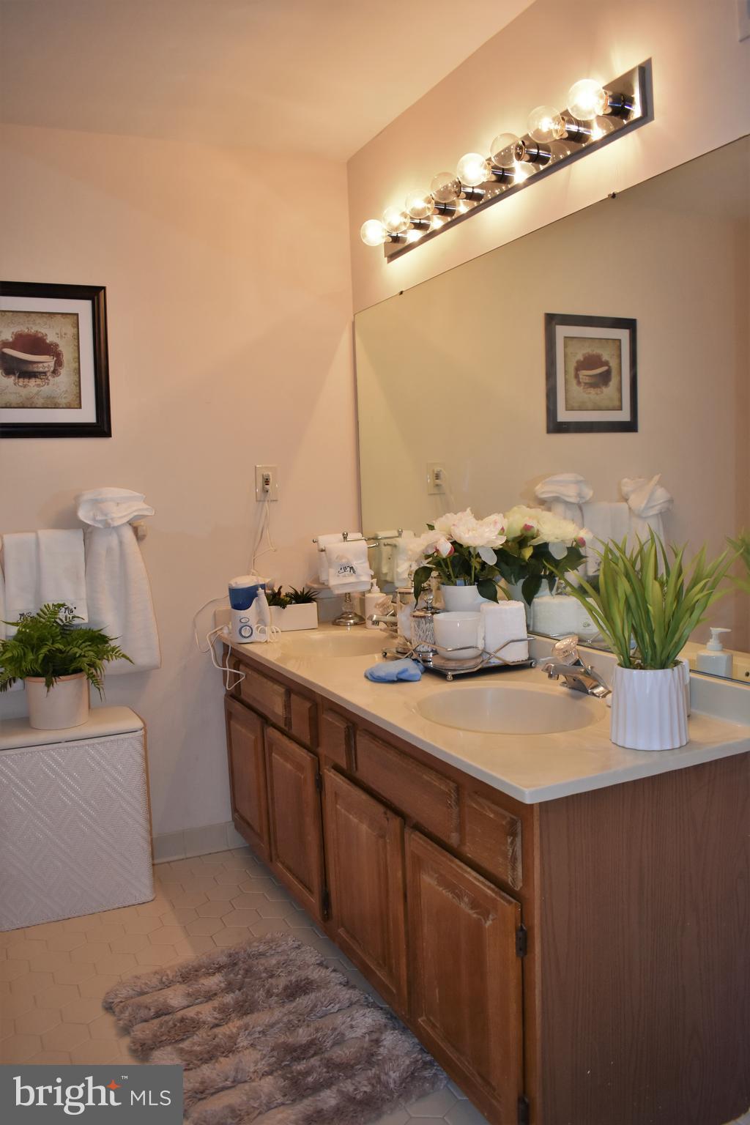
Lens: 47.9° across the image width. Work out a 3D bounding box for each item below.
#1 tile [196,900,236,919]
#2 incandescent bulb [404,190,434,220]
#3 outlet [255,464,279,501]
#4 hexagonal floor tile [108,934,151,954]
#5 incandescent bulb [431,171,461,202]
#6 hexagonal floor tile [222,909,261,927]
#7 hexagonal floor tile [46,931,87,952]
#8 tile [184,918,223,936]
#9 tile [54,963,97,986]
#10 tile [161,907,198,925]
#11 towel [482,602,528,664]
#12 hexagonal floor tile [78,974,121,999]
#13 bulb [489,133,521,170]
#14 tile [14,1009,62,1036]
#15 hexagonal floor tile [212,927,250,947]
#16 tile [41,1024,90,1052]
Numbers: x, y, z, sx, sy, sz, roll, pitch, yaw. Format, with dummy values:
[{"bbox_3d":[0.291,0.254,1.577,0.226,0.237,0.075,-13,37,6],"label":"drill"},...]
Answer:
[{"bbox_3d":[-0.480,1.046,2.538,0.107,0.008,0.124,-4,5,-26],"label":"tile"},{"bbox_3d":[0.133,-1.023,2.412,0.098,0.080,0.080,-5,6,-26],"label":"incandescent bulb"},{"bbox_3d":[-0.388,-0.285,3.032,0.075,0.120,0.012,-4,6,-25],"label":"outlet"},{"bbox_3d":[-0.708,1.107,2.439,0.105,0.008,0.122,-4,6,-26],"label":"hexagonal floor tile"},{"bbox_3d":[0.203,-1.049,2.369,0.092,0.080,0.080,-4,6,-26],"label":"incandescent bulb"},{"bbox_3d":[-0.390,1.049,2.475,0.107,0.008,0.124,-4,5,-26],"label":"hexagonal floor tile"},{"bbox_3d":[-0.895,1.103,2.444,0.109,0.009,0.124,-5,6,-26],"label":"hexagonal floor tile"},{"bbox_3d":[-0.508,1.093,2.523,0.105,0.008,0.122,-4,6,-26],"label":"tile"},{"bbox_3d":[-0.809,1.115,2.278,0.109,0.009,0.124,-5,6,-26],"label":"tile"},{"bbox_3d":[-0.598,1.085,2.580,0.109,0.009,0.124,-5,6,-26],"label":"tile"},{"bbox_3d":[0.340,0.186,2.245,0.135,0.162,0.045,-5,6,-27],"label":"towel"},{"bbox_3d":[-0.702,1.092,2.163,0.104,0.008,0.120,-5,6,-27],"label":"hexagonal floor tile"},{"bbox_3d":[0.336,-1.030,2.106,0.092,0.080,0.080,-4,6,-26],"label":"bulb"},{"bbox_3d":[-0.832,1.142,2.088,0.105,0.008,0.122,-4,6,-26],"label":"tile"},{"bbox_3d":[-0.418,1.095,2.457,0.109,0.009,0.124,-5,6,-26],"label":"hexagonal floor tile"},{"bbox_3d":[-0.734,1.132,2.000,0.109,0.009,0.124,-5,6,-26],"label":"tile"}]

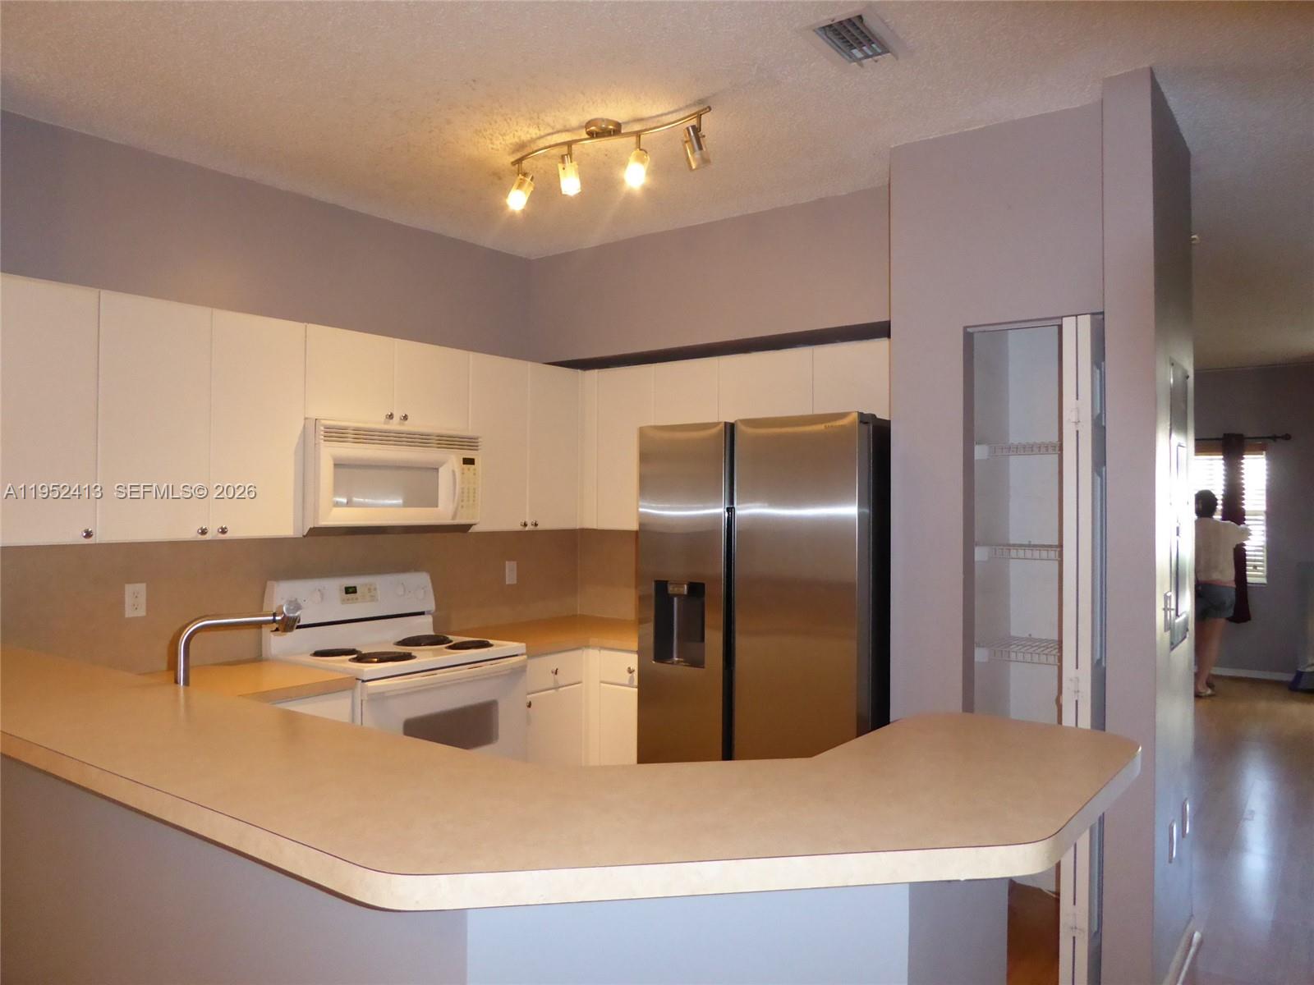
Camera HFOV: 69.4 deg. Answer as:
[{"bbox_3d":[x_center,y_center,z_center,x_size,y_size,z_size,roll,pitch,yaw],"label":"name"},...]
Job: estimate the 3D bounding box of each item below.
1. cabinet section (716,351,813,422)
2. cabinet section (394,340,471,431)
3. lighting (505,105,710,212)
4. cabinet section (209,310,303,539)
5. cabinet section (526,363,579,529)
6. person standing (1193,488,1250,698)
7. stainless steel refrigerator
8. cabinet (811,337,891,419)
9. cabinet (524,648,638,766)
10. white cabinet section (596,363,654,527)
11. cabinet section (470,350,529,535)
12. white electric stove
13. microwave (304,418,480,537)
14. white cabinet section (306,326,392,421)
[{"bbox_3d":[0.543,-0.416,4.092,0.450,0.334,0.318,0,-1,37],"label":"cabinet section"},{"bbox_3d":[-1.030,-0.421,3.936,0.318,0.339,0.385,0,-1,37],"label":"cabinet section"},{"bbox_3d":[-0.173,-1.058,2.993,0.810,0.220,0.170,0,-1,38],"label":"lighting"},{"bbox_3d":[-1.482,-0.221,3.337,0.318,0.755,0.341,0,-1,37],"label":"cabinet section"},{"bbox_3d":[-0.607,-0.206,4.495,0.318,0.755,0.330,0,-1,37],"label":"cabinet section"},{"bbox_3d":[4.483,0.788,7.654,0.450,1.630,0.520,1,-1,-40],"label":"person standing"},{"bbox_3d":[0.544,0.645,3.673,0.910,1.787,0.836,0,-1,38],"label":"stainless steel refrigerator"},{"bbox_3d":[0.898,-0.416,3.767,0.450,0.334,0.338,0,-1,38],"label":"cabinet"},{"bbox_3d":[-0.294,1.104,4.232,1.100,0.872,1.030,0,-1,38],"label":"cabinet"},{"bbox_3d":[-0.054,-0.203,4.540,0.341,0.755,0.318,0,-1,37],"label":"white cabinet section"},{"bbox_3d":[-0.810,-0.209,4.225,0.318,0.755,0.347,0,-1,37],"label":"cabinet section"},{"bbox_3d":[-0.997,0.934,3.649,0.695,1.190,0.757,0,-1,38],"label":"white electric stove"},{"bbox_3d":[-1.115,-0.049,3.754,0.395,0.422,0.760,0,-1,38],"label":"microwave"},{"bbox_3d":[-1.262,-0.425,3.628,0.318,0.339,0.385,0,-1,37],"label":"white cabinet section"}]

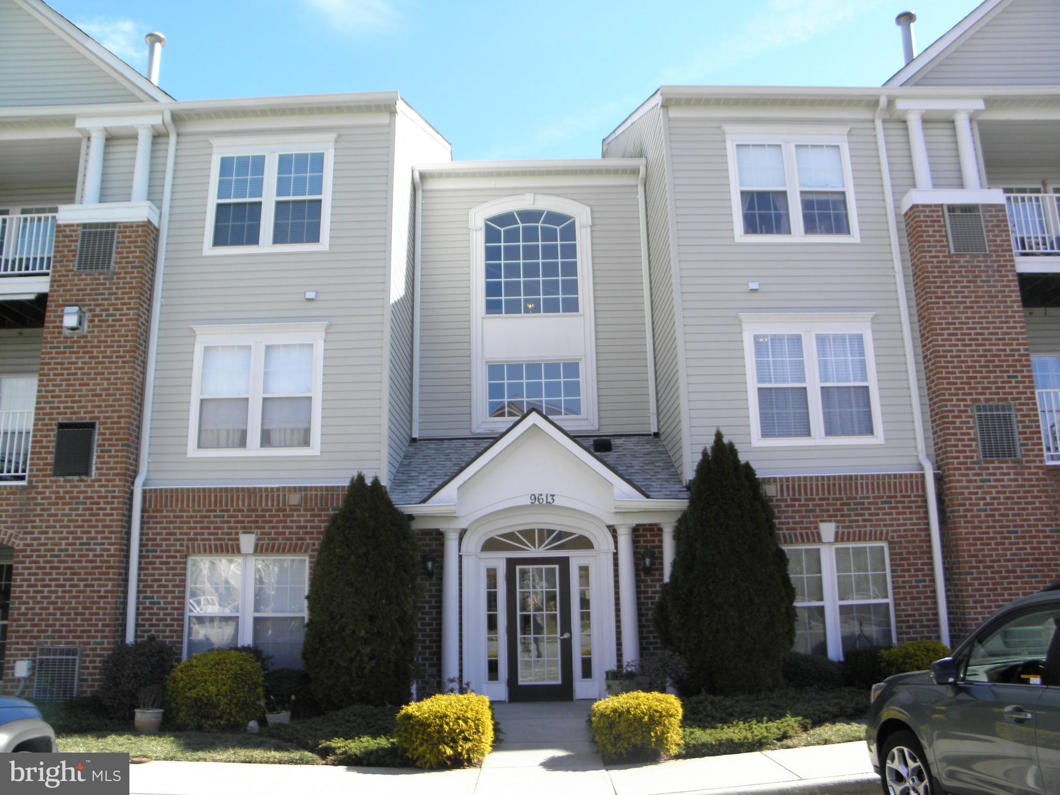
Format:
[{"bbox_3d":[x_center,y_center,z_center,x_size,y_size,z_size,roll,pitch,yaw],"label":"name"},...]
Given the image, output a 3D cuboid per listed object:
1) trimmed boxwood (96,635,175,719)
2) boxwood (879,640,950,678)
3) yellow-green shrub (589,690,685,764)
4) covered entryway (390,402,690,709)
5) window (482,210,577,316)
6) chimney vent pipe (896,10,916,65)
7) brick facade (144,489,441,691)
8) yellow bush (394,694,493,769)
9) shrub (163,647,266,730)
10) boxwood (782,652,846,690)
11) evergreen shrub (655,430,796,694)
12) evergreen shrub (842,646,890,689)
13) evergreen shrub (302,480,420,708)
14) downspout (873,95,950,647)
[{"bbox_3d":[-5.056,3.606,11.025,0.996,0.906,0.896,-1,-13,0],"label":"trimmed boxwood"},{"bbox_3d":[4.831,3.399,10.691,1.000,0.760,0.920,-1,-13,0],"label":"boxwood"},{"bbox_3d":[1.088,3.321,8.776,0.970,0.660,0.920,-1,-13,0],"label":"yellow-green shrub"},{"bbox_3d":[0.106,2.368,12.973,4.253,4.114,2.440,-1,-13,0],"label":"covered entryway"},{"bbox_3d":[0.024,-2.500,15.850,1.703,2.052,0.120,-1,-13,0],"label":"window"},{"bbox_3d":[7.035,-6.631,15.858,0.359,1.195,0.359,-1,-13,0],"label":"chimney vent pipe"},{"bbox_3d":[-3.365,2.765,12.020,4.330,3.060,0.480,-1,-13,0],"label":"brick facade"},{"bbox_3d":[-0.887,3.360,8.775,1.030,0.680,0.950,-1,-13,0],"label":"yellow bush"},{"bbox_3d":[-3.920,3.587,10.634,1.280,0.950,1.150,-1,-13,0],"label":"shrub"},{"bbox_3d":[3.839,3.658,11.419,0.817,0.548,0.797,-1,-13,0],"label":"boxwood"},{"bbox_3d":[2.580,2.167,11.383,1.863,3.526,1.743,-1,-13,0],"label":"evergreen shrub"},{"bbox_3d":[4.324,3.493,10.877,0.780,0.700,0.750,-1,-13,0],"label":"evergreen shrub"},{"bbox_3d":[-2.240,2.511,11.381,1.514,3.048,1.454,-1,-13,0],"label":"evergreen shrub"},{"bbox_3d":[5.756,-0.405,12.875,0.120,8.984,0.458,-1,-13,0],"label":"downspout"}]

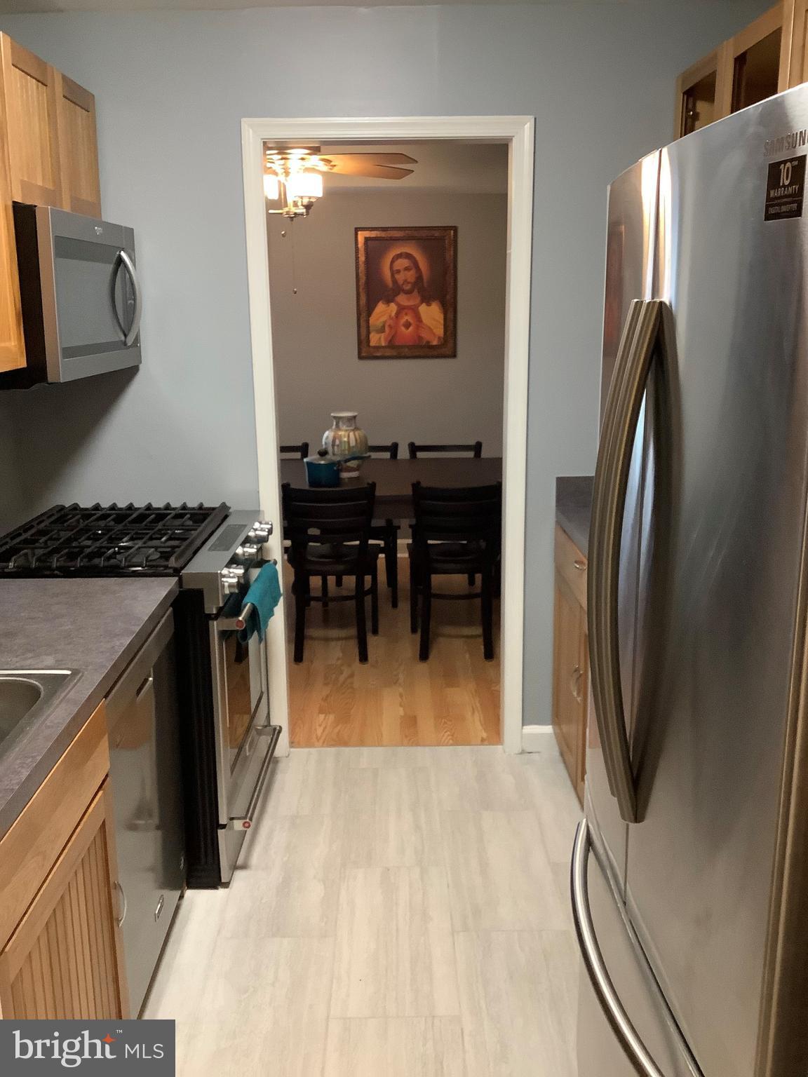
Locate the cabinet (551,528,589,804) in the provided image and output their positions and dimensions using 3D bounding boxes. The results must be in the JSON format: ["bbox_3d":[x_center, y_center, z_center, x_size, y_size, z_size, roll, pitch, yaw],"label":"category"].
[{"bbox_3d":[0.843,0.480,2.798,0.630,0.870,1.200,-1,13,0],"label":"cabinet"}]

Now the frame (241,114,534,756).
[{"bbox_3d":[-0.037,-0.275,3.287,0.900,2.135,0.140,-1,13,0],"label":"frame"}]

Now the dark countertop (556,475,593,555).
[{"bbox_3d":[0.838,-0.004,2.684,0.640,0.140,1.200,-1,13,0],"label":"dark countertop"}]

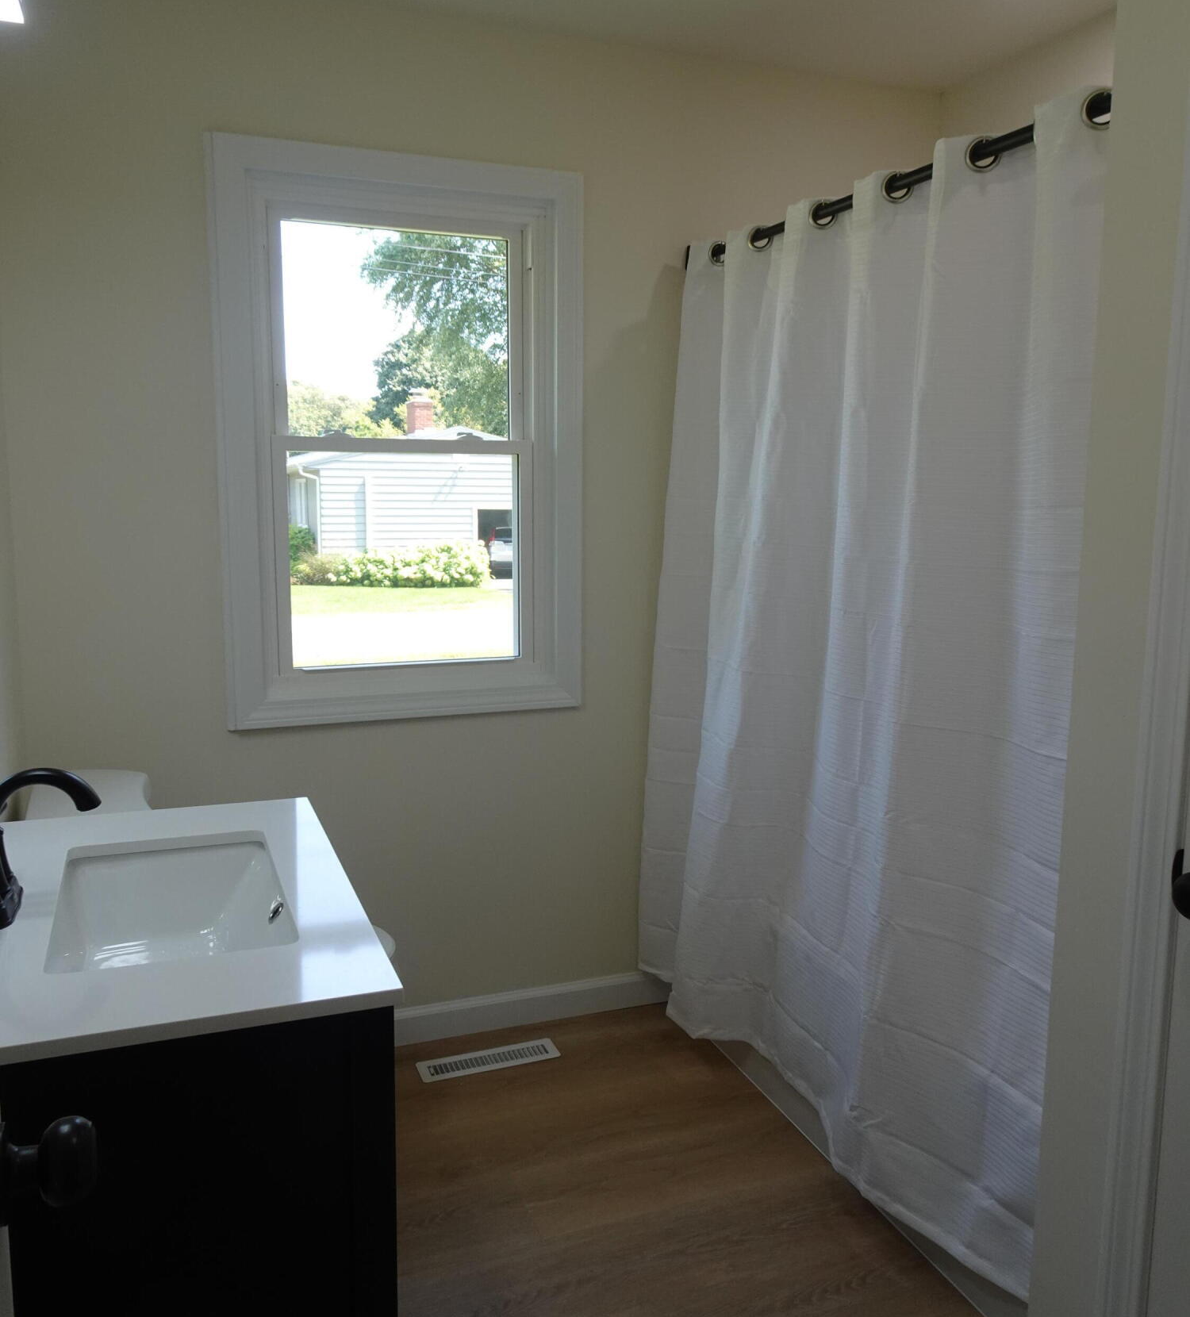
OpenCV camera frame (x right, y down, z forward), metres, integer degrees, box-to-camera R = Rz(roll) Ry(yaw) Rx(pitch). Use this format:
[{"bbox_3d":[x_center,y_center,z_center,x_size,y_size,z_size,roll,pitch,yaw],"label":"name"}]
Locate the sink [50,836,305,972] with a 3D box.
[{"bbox_3d":[-0.543,0.370,1.423,0.278,0.150,0.463,-3,9,-21],"label":"sink"}]

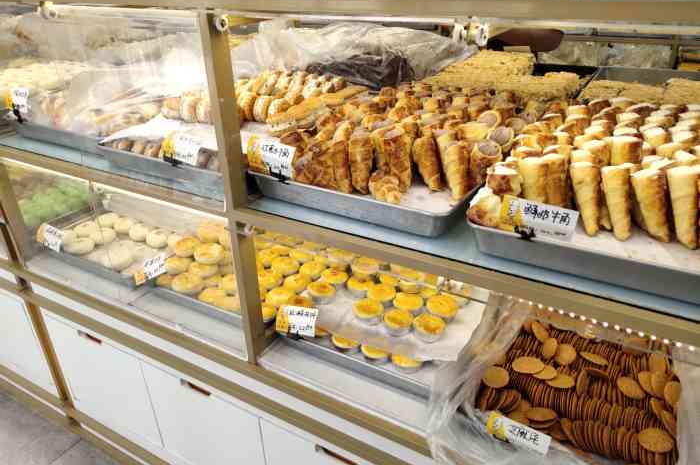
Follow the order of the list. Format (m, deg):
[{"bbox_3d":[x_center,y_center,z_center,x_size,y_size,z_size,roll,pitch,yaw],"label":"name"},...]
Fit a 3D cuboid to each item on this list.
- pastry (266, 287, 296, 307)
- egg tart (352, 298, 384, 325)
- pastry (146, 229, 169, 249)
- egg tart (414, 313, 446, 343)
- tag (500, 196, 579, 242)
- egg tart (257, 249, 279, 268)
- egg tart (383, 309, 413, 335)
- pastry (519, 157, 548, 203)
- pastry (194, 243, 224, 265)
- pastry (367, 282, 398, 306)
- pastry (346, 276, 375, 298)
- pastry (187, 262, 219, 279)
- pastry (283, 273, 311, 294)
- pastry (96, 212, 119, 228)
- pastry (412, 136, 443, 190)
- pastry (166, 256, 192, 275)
[{"bbox_3d":[-0.158,0.149,1.367,0.068,0.037,0.068,-2,27,1],"label":"pastry"},{"bbox_3d":[0.042,0.176,1.296,0.069,0.034,0.069,-2,27,1],"label":"egg tart"},{"bbox_3d":[-0.554,0.017,1.687,0.066,0.046,0.066,-2,27,1],"label":"pastry"},{"bbox_3d":[0.175,0.208,1.275,0.068,0.035,0.068,-2,27,1],"label":"egg tart"},{"bbox_3d":[0.254,-0.018,0.789,0.100,0.055,0.008,15,40,23],"label":"tag"},{"bbox_3d":[-0.217,0.069,1.536,0.068,0.034,0.068,-2,27,1],"label":"egg tart"},{"bbox_3d":[0.109,0.203,1.301,0.068,0.031,0.068,-2,27,1],"label":"egg tart"},{"bbox_3d":[0.300,-0.062,0.940,0.044,0.108,0.044,0,18,36],"label":"pastry"},{"bbox_3d":[-0.365,0.055,1.524,0.076,0.045,0.076,-2,27,1],"label":"pastry"},{"bbox_3d":[0.076,0.157,1.394,0.069,0.031,0.069,-2,27,1],"label":"pastry"},{"bbox_3d":[0.029,0.137,1.436,0.068,0.031,0.068,-2,27,1],"label":"pastry"},{"bbox_3d":[-0.387,0.099,1.551,0.074,0.038,0.074,-2,27,1],"label":"pastry"},{"bbox_3d":[-0.131,0.125,1.435,0.068,0.034,0.068,-2,27,1],"label":"pastry"},{"bbox_3d":[-0.748,-0.038,1.813,0.067,0.043,0.067,14,31,29],"label":"pastry"},{"bbox_3d":[0.146,-0.126,1.069,0.044,0.098,0.044,-11,5,1],"label":"pastry"},{"bbox_3d":[-0.453,0.088,1.539,0.074,0.042,0.074,-2,27,1],"label":"pastry"}]

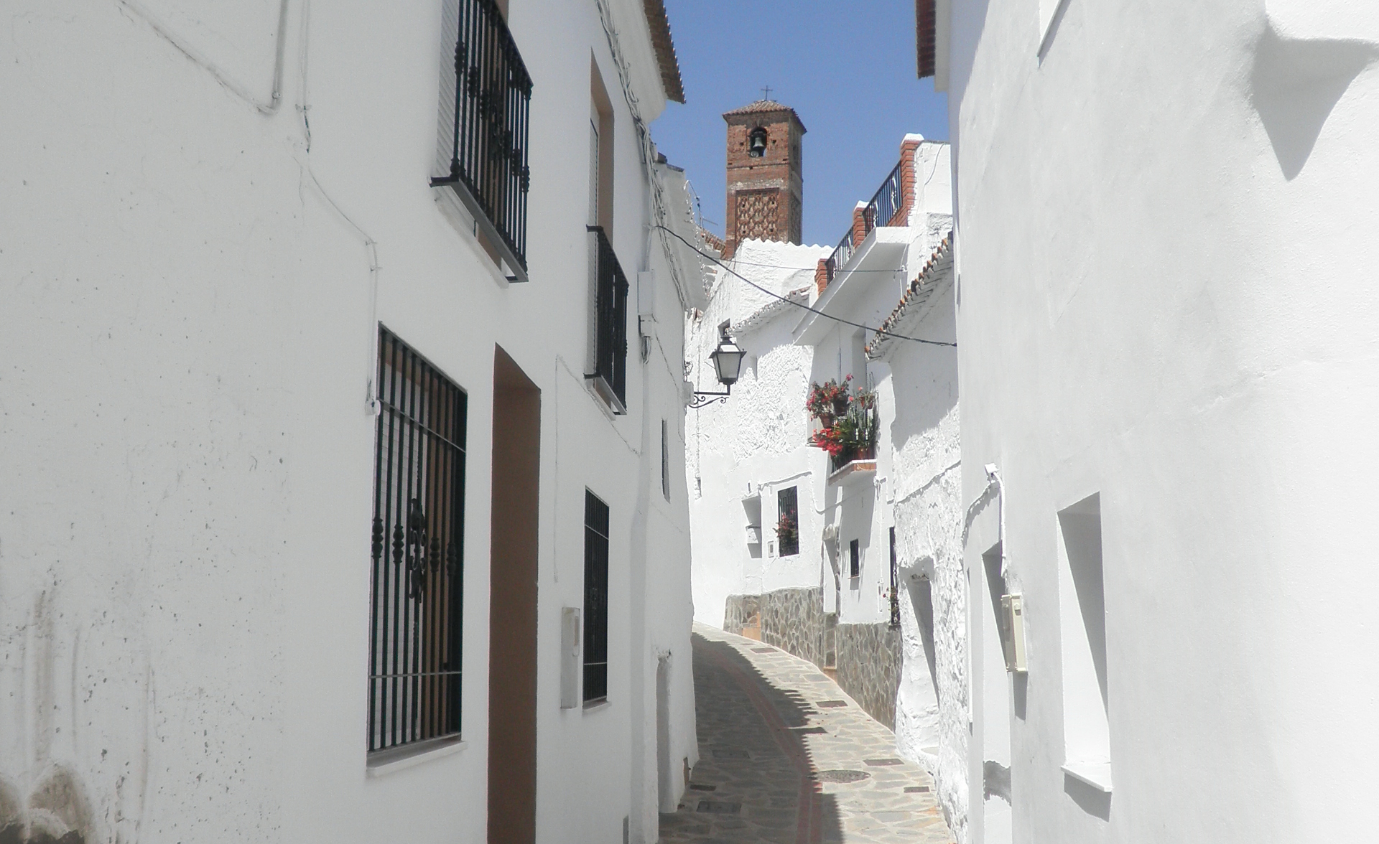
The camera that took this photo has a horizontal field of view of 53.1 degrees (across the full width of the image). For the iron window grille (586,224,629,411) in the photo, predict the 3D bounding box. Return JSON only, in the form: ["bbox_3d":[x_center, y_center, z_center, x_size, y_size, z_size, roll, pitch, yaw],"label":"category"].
[{"bbox_3d":[-0.563,-0.676,9.789,0.123,1.020,1.534,-1,-10,4],"label":"iron window grille"}]

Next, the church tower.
[{"bbox_3d":[3.640,-8.877,65.335,3.300,12.500,3.200,-3,-10,14],"label":"church tower"}]

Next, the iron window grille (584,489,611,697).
[{"bbox_3d":[-0.621,1.188,9.369,0.052,1.370,1.183,-1,-10,4],"label":"iron window grille"}]

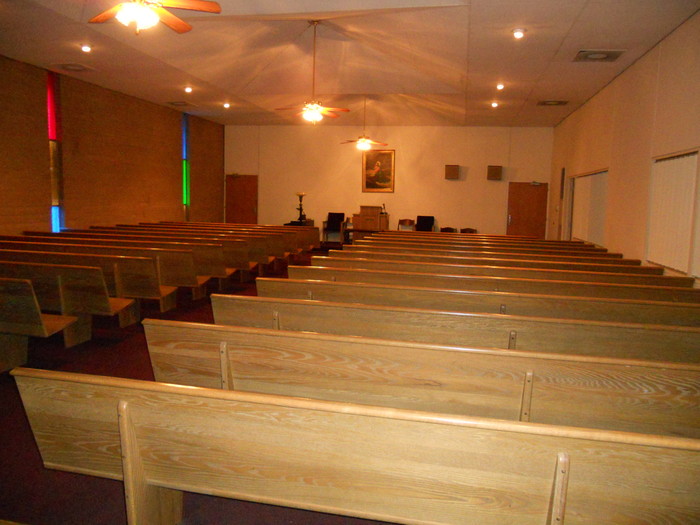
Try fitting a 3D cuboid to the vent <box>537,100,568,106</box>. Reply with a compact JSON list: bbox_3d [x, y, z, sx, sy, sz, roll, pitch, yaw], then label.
[{"bbox_3d":[4.504,-3.536,12.146,0.620,0.050,0.630,3,7,11],"label":"vent"}]

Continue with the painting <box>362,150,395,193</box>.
[{"bbox_3d":[0.895,-2.853,17.137,1.020,1.308,0.060,3,7,11],"label":"painting"}]

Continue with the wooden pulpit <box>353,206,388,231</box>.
[{"bbox_3d":[0.604,-0.991,15.330,0.968,1.141,0.550,3,7,11],"label":"wooden pulpit"}]

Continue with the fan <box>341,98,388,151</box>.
[{"bbox_3d":[0.381,-3.527,13.821,1.290,1.292,1.290,3,7,11],"label":"fan"}]

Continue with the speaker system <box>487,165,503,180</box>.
[{"bbox_3d":[4.142,-2.544,15.608,0.401,0.385,0.237,3,7,11],"label":"speaker system"}]

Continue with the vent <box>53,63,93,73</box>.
[{"bbox_3d":[-4.858,-3.421,9.598,0.610,0.040,0.610,3,7,11],"label":"vent"}]

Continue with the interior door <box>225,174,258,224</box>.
[{"bbox_3d":[-3.606,-1.799,18.207,1.109,2.188,0.060,3,7,11],"label":"interior door"}]

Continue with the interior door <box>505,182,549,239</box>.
[{"bbox_3d":[5.067,-1.195,15.689,1.065,2.152,0.070,3,7,11],"label":"interior door"}]

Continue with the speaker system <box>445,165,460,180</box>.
[{"bbox_3d":[2.975,-2.606,15.843,0.411,0.402,0.237,3,7,11],"label":"speaker system"}]

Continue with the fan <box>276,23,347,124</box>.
[{"bbox_3d":[-0.631,-3.343,9.663,1.310,1.755,1.310,3,7,11],"label":"fan"}]

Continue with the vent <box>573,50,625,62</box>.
[{"bbox_3d":[3.724,-3.085,8.188,0.620,0.050,0.630,3,7,11],"label":"vent"}]

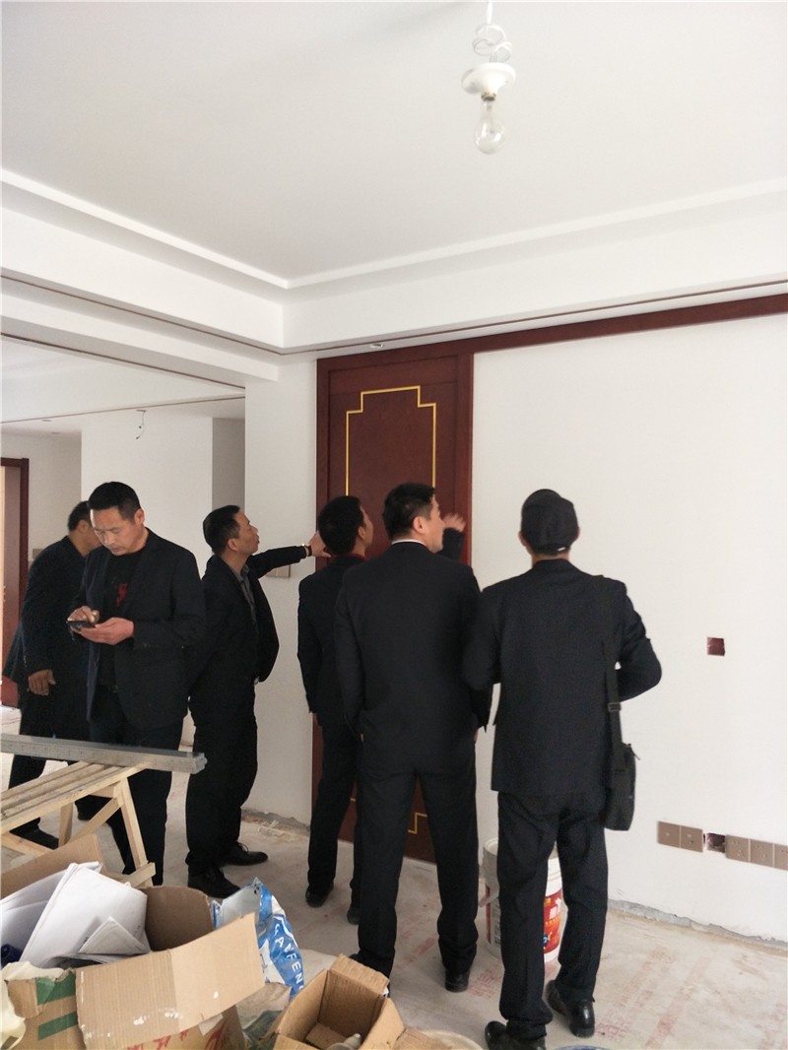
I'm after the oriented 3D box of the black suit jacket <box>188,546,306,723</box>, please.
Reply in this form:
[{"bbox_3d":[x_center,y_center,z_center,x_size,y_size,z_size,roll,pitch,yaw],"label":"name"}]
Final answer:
[{"bbox_3d":[-0.700,0.477,3.340,0.430,0.725,0.620,0,1,7],"label":"black suit jacket"}]

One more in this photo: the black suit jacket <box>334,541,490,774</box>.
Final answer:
[{"bbox_3d":[0.060,0.450,2.600,0.540,0.790,0.330,0,1,9],"label":"black suit jacket"}]

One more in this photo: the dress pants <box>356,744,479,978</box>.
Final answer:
[{"bbox_3d":[0.085,1.115,2.600,0.430,0.860,0.310,0,1,9],"label":"dress pants"}]

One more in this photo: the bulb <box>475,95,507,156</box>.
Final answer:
[{"bbox_3d":[0.187,-0.769,1.400,0.061,0.108,0.061,1,-1,0],"label":"bulb"}]

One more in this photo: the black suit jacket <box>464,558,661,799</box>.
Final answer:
[{"bbox_3d":[0.535,0.470,2.400,0.610,0.740,0.430,0,1,6],"label":"black suit jacket"}]

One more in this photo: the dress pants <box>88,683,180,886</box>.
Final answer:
[{"bbox_3d":[-1.050,1.104,3.000,0.360,0.900,0.290,1,1,25],"label":"dress pants"}]

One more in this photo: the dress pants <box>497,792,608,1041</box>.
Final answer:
[{"bbox_3d":[0.490,1.090,2.250,0.360,0.890,0.300,1,-1,-5],"label":"dress pants"}]

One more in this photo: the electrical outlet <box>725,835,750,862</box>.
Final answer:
[{"bbox_3d":[1.313,1.239,2.777,0.086,0.086,0.012,0,-1,29],"label":"electrical outlet"}]

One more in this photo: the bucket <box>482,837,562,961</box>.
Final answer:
[{"bbox_3d":[0.487,1.398,2.720,0.308,0.355,0.308,1,-1,0],"label":"bucket"}]

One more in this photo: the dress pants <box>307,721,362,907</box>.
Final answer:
[{"bbox_3d":[-0.185,1.106,3.050,0.350,0.860,0.280,1,1,30],"label":"dress pants"}]

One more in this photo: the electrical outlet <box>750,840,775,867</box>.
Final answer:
[{"bbox_3d":[1.364,1.229,2.699,0.086,0.086,0.012,1,1,32],"label":"electrical outlet"}]

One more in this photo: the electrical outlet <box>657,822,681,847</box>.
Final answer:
[{"bbox_3d":[1.096,1.237,2.898,0.086,0.086,0.012,0,-1,29],"label":"electrical outlet"}]

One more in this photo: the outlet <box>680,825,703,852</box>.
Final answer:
[{"bbox_3d":[1.155,1.226,2.829,0.086,0.086,0.012,1,1,32],"label":"outlet"}]

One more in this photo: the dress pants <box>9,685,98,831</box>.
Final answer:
[{"bbox_3d":[-1.720,1.094,3.730,0.470,0.890,0.360,0,1,3],"label":"dress pants"}]

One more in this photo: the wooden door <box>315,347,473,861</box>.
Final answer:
[{"bbox_3d":[-0.037,0.378,3.537,0.870,2.420,0.090,0,-1,29],"label":"wooden door"}]

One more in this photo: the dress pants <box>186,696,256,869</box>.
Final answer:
[{"bbox_3d":[-0.755,1.105,3.220,0.320,0.860,0.380,0,-1,18],"label":"dress pants"}]

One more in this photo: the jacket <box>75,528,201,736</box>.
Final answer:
[{"bbox_3d":[-0.975,0.405,2.800,0.500,0.760,0.360,0,-1,25],"label":"jacket"}]

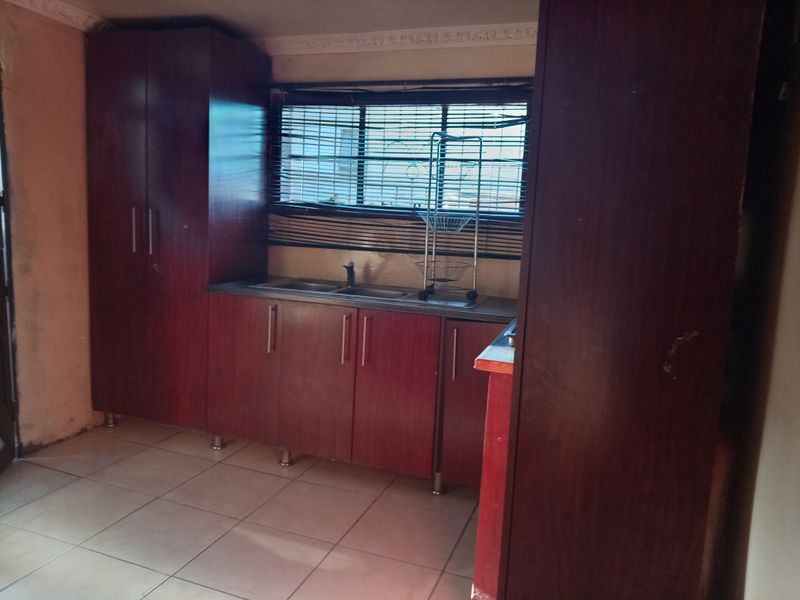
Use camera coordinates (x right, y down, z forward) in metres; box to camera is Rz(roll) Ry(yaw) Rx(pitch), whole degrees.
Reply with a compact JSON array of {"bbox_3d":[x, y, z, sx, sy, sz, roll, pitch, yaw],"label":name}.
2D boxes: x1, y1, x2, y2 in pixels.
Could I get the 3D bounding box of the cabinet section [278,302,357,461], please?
[{"bbox_3d":[-0.325,0.366,3.057,0.410,0.747,0.520,6,8,19],"label":"cabinet section"}]

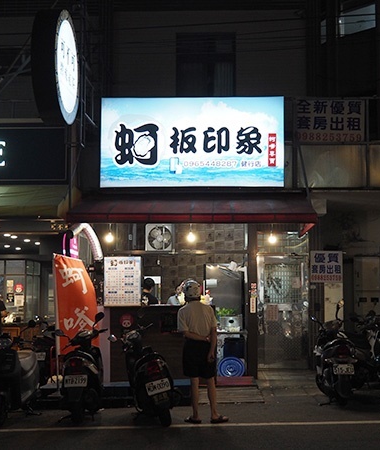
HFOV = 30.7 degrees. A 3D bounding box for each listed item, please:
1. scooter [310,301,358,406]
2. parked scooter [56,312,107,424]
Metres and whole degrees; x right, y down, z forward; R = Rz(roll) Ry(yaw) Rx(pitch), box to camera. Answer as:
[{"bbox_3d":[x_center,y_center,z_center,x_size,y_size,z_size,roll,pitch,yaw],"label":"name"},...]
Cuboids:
[{"bbox_3d":[1.949,1.827,9.519,0.720,1.220,1.850,0,-5,2],"label":"scooter"},{"bbox_3d":[-1.269,1.737,8.371,0.700,1.180,1.800,0,-5,-3],"label":"parked scooter"}]

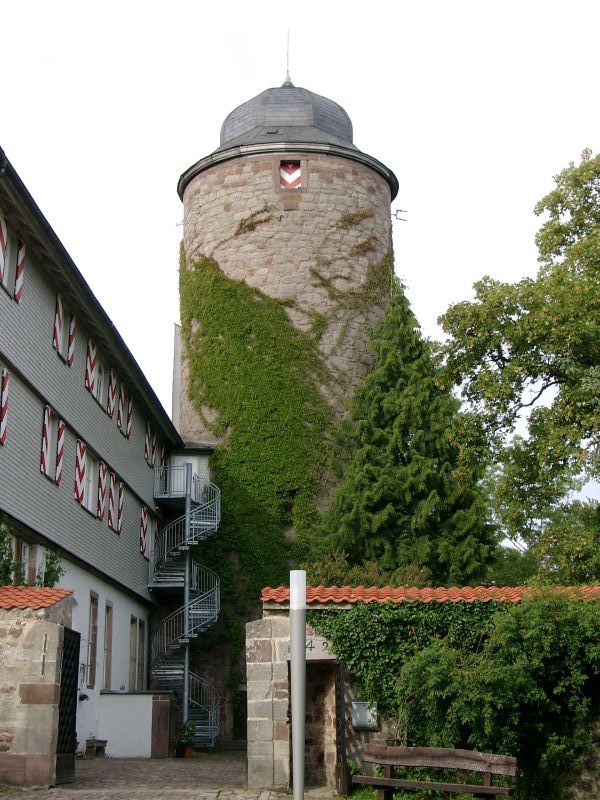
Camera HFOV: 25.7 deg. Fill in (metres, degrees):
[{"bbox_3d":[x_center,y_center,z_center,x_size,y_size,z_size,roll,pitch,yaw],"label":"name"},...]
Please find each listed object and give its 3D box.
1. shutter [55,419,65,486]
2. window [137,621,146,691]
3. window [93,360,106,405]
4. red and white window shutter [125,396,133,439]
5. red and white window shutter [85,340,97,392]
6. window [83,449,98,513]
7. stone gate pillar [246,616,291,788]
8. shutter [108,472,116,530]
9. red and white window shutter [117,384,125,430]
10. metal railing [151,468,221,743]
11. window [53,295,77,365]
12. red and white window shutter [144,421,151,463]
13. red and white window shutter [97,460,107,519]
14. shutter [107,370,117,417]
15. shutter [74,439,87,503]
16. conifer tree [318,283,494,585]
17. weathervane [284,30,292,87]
[{"bbox_3d":[-5.556,1.241,30.700,0.070,1.500,0.500,-1,-14,3],"label":"shutter"},{"bbox_3d":[-5.044,8.165,41.485,0.120,2.400,1.170,-1,-14,3],"label":"window"},{"bbox_3d":[-5.351,-0.574,35.245,0.120,1.357,1.880,-1,-14,3],"label":"window"},{"bbox_3d":[-5.104,0.558,39.951,0.070,1.340,0.500,-1,-14,3],"label":"red and white window shutter"},{"bbox_3d":[-5.356,-0.857,33.585,0.050,1.314,0.820,-1,-14,3],"label":"red and white window shutter"},{"bbox_3d":[-5.390,2.105,33.710,0.120,1.500,1.790,-1,-14,3],"label":"window"},{"bbox_3d":[-0.467,4.757,20.827,0.700,2.620,0.600,-1,-14,3],"label":"stone gate pillar"},{"bbox_3d":[-5.170,2.783,36.114,0.050,1.508,0.540,-1,-14,3],"label":"shutter"},{"bbox_3d":[-5.128,0.172,37.681,0.050,1.323,0.560,-1,-14,3],"label":"red and white window shutter"},{"bbox_3d":[-3.808,6.895,44.245,2.350,9.500,2.350,-1,-14,3],"label":"metal railing"},{"bbox_3d":[-5.557,-1.639,31.546,0.180,1.400,1.800,-1,-14,3],"label":"window"},{"bbox_3d":[-4.926,1.374,43.196,0.070,1.340,0.600,-1,-14,3],"label":"red and white window shutter"},{"bbox_3d":[-5.243,2.421,34.801,0.050,1.492,0.770,-1,-14,3],"label":"red and white window shutter"},{"bbox_3d":[-5.256,-0.162,37.198,0.070,1.360,0.750,-1,-14,3],"label":"shutter"},{"bbox_3d":[-5.391,1.767,32.155,0.050,1.436,0.840,-1,-14,3],"label":"shutter"},{"bbox_3d":[3.065,3.205,38.303,5.200,13.900,5.200,-1,-14,3],"label":"conifer tree"},{"bbox_3d":[-0.470,-14.071,54.325,0.320,2.600,0.320,-1,-14,3],"label":"weathervane"}]

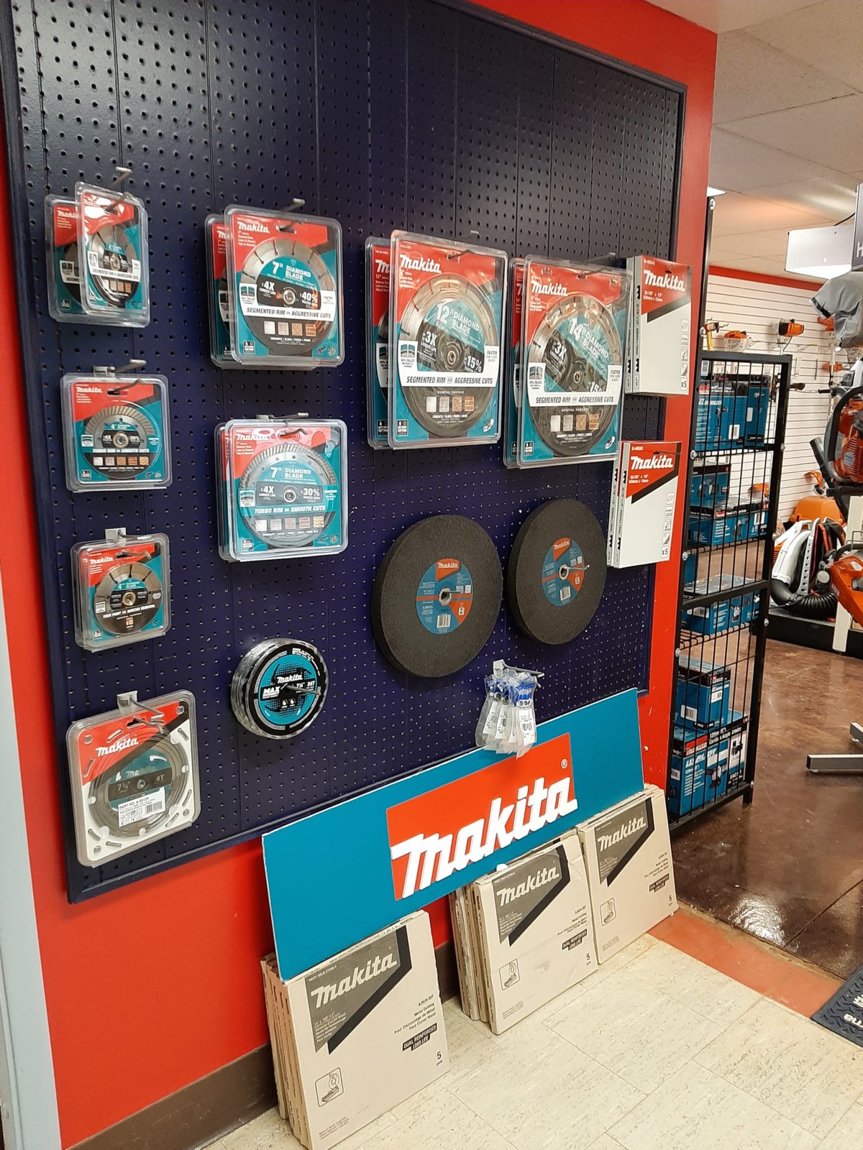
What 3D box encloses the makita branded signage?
[{"bbox_3d":[0.142,0.561,2.079,1.212,0.302,0.013,-12,9,-40],"label":"makita branded signage"}]

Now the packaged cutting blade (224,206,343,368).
[{"bbox_3d":[-0.236,-0.470,1.431,0.220,0.236,0.024,-13,19,-41],"label":"packaged cutting blade"}]

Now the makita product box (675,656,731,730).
[{"bbox_3d":[0.890,0.399,2.985,0.117,0.199,0.235,-9,16,-37],"label":"makita product box"}]

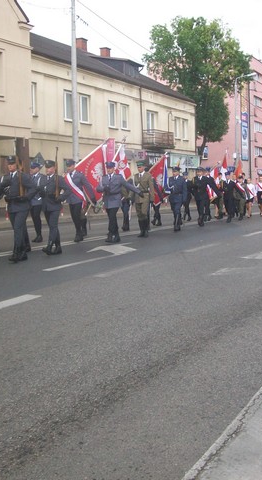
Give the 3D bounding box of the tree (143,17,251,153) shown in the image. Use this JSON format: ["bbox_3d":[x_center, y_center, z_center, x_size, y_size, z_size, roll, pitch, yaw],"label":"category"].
[{"bbox_3d":[6.358,-12.257,62.677,10.000,17.000,10.000,1,5,25],"label":"tree"}]

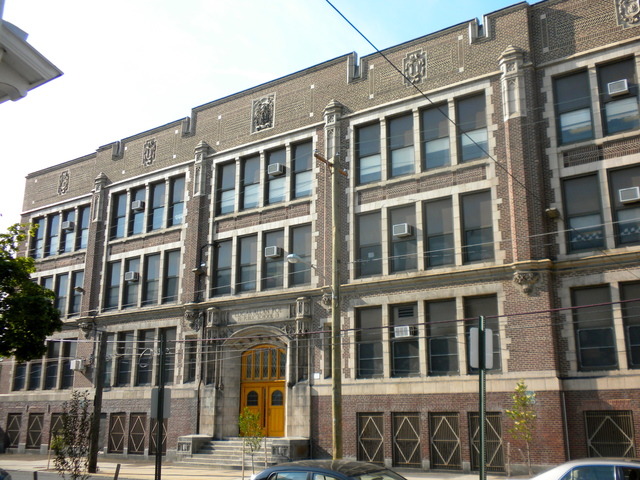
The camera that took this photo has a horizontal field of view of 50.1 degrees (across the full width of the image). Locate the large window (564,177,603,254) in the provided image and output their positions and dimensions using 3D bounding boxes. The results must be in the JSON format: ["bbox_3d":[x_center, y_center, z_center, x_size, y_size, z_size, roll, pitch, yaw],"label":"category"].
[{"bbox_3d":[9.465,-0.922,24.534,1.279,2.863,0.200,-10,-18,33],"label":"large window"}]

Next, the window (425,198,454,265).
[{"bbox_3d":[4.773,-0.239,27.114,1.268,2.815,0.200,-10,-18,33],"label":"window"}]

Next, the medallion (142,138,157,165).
[{"bbox_3d":[-9.874,-5.064,39.548,0.977,1.526,0.180,-10,-18,34],"label":"medallion"}]

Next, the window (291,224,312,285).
[{"bbox_3d":[-0.818,0.724,31.498,1.230,2.780,0.200,-10,-18,34],"label":"window"}]

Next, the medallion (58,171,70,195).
[{"bbox_3d":[-17.197,-3.837,45.783,1.227,1.690,0.200,-10,-18,34],"label":"medallion"}]

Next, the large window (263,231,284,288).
[{"bbox_3d":[-2.134,0.970,32.431,1.309,2.852,0.220,-10,-18,34],"label":"large window"}]

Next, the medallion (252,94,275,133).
[{"bbox_3d":[-2.900,-6.420,34.697,1.480,1.820,0.180,-10,-18,34],"label":"medallion"}]

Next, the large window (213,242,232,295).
[{"bbox_3d":[-4.808,1.405,34.282,1.230,2.780,0.200,-10,-18,34],"label":"large window"}]

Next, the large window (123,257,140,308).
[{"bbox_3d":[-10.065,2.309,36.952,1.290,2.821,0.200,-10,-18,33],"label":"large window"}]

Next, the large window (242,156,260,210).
[{"bbox_3d":[-3.512,-2.910,35.240,1.320,2.930,0.250,-10,-18,34],"label":"large window"}]

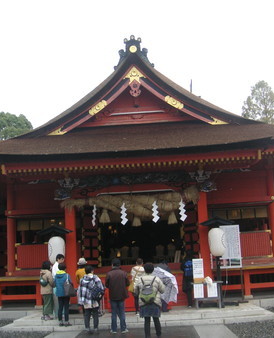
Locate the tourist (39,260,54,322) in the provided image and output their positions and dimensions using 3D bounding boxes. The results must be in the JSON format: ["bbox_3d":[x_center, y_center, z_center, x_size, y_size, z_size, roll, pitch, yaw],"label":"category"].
[{"bbox_3d":[-2.449,3.281,13.004,0.430,1.536,0.330,-12,-15,39],"label":"tourist"}]

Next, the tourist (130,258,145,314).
[{"bbox_3d":[0.004,3.267,13.353,0.440,1.526,0.310,-3,-12,2],"label":"tourist"}]

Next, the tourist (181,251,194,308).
[{"bbox_3d":[1.458,3.236,14.164,0.440,1.635,0.360,-4,-12,7],"label":"tourist"}]

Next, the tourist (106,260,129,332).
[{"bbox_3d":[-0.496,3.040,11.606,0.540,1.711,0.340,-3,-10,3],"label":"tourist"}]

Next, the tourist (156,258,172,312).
[{"bbox_3d":[0.739,3.245,13.462,0.460,1.452,0.360,-3,-10,3],"label":"tourist"}]

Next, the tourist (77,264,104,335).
[{"bbox_3d":[-1.126,3.190,11.876,0.580,1.574,0.420,-3,-10,3],"label":"tourist"}]

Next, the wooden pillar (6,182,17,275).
[{"bbox_3d":[-5.055,2.382,19.483,0.360,3.814,0.360,-3,-12,2],"label":"wooden pillar"}]

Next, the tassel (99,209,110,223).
[{"bbox_3d":[-0.955,1.437,14.500,0.340,0.420,0.320,-3,-10,3],"label":"tassel"}]

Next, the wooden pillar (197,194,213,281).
[{"bbox_3d":[2.233,2.440,15.852,0.310,3.507,0.310,-3,-12,2],"label":"wooden pillar"}]

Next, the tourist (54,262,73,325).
[{"bbox_3d":[-1.946,3.266,12.559,0.470,1.582,0.350,-6,-12,16],"label":"tourist"}]

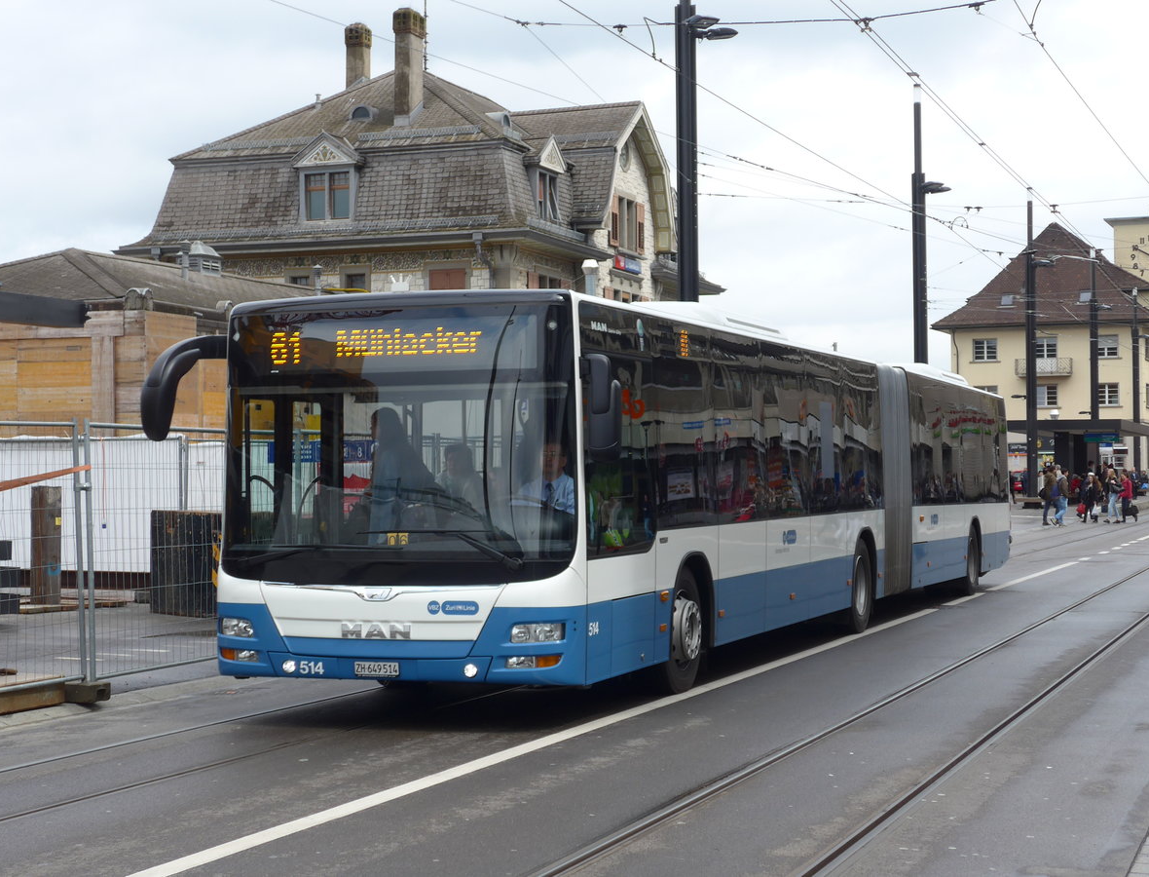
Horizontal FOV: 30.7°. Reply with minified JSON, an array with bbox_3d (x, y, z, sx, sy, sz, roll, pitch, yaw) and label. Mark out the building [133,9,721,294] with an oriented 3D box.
[{"bbox_3d":[-4.359,-5.940,78.081,15.400,17.200,22.400,0,-1,20],"label":"building"}]

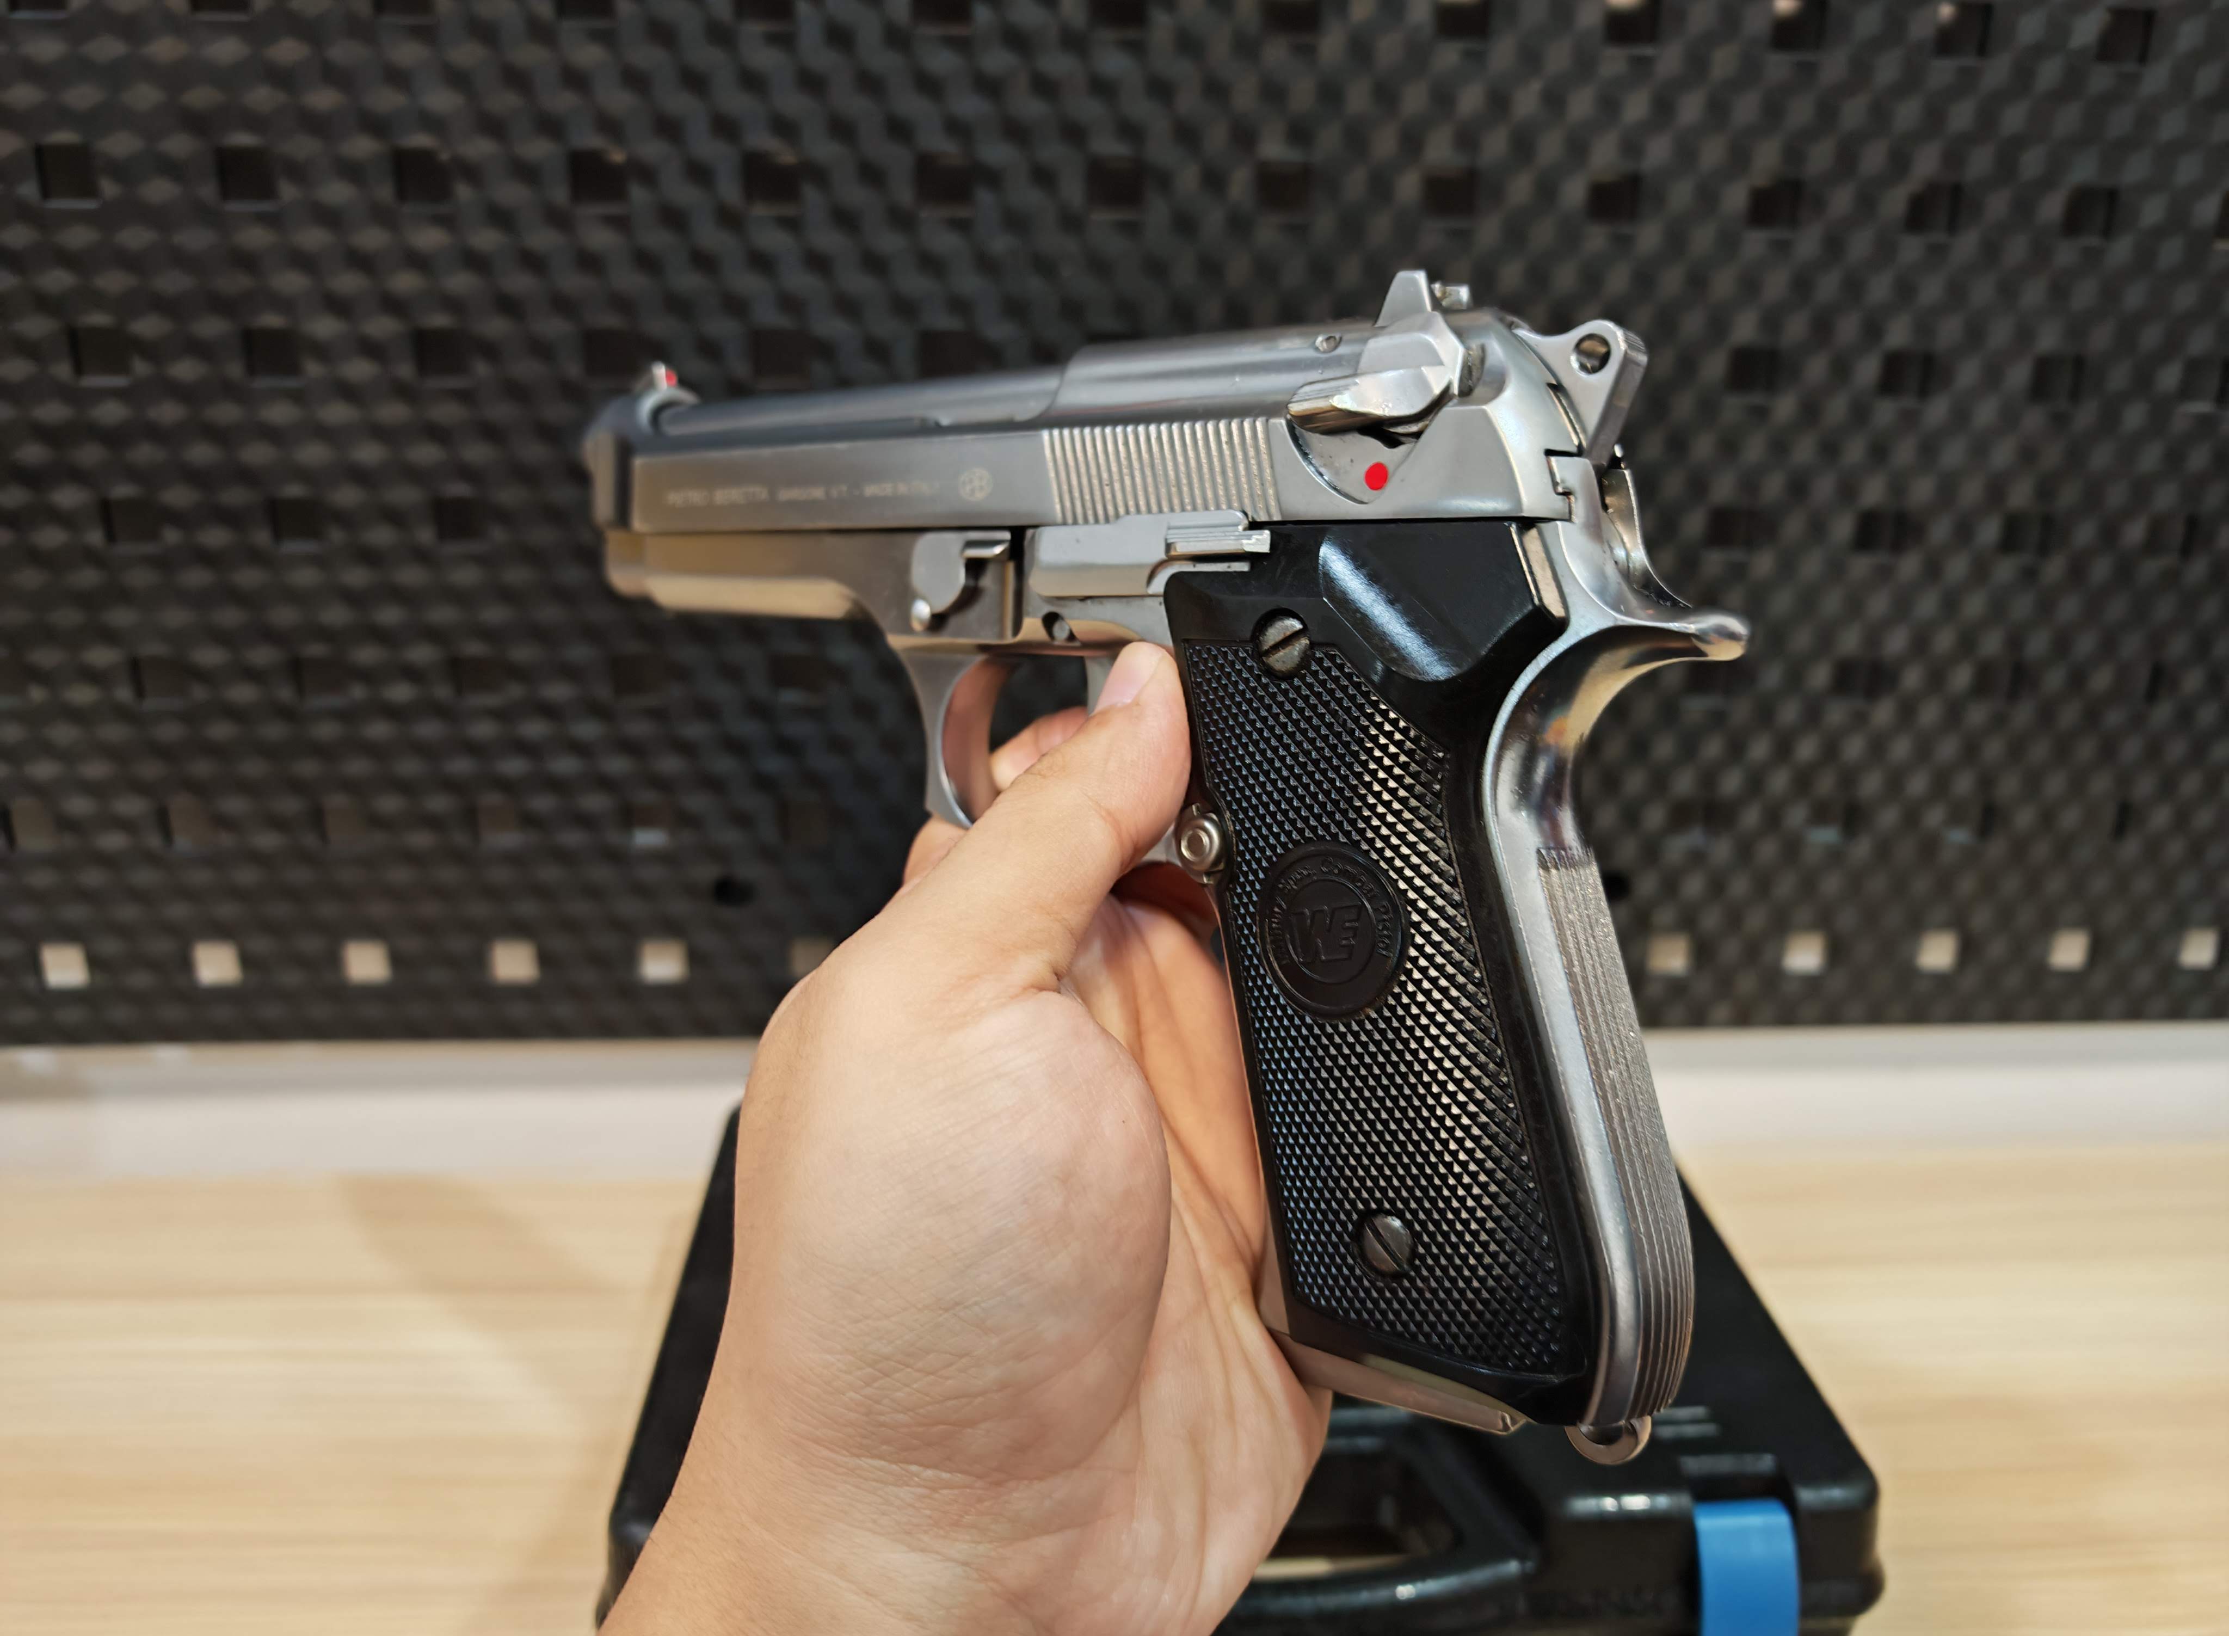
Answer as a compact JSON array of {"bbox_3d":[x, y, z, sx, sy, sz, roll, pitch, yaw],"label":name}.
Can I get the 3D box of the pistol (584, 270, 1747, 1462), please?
[{"bbox_3d":[-0.011,-0.003,0.242,0.216,0.141,0.037,8,13,39],"label":"pistol"}]

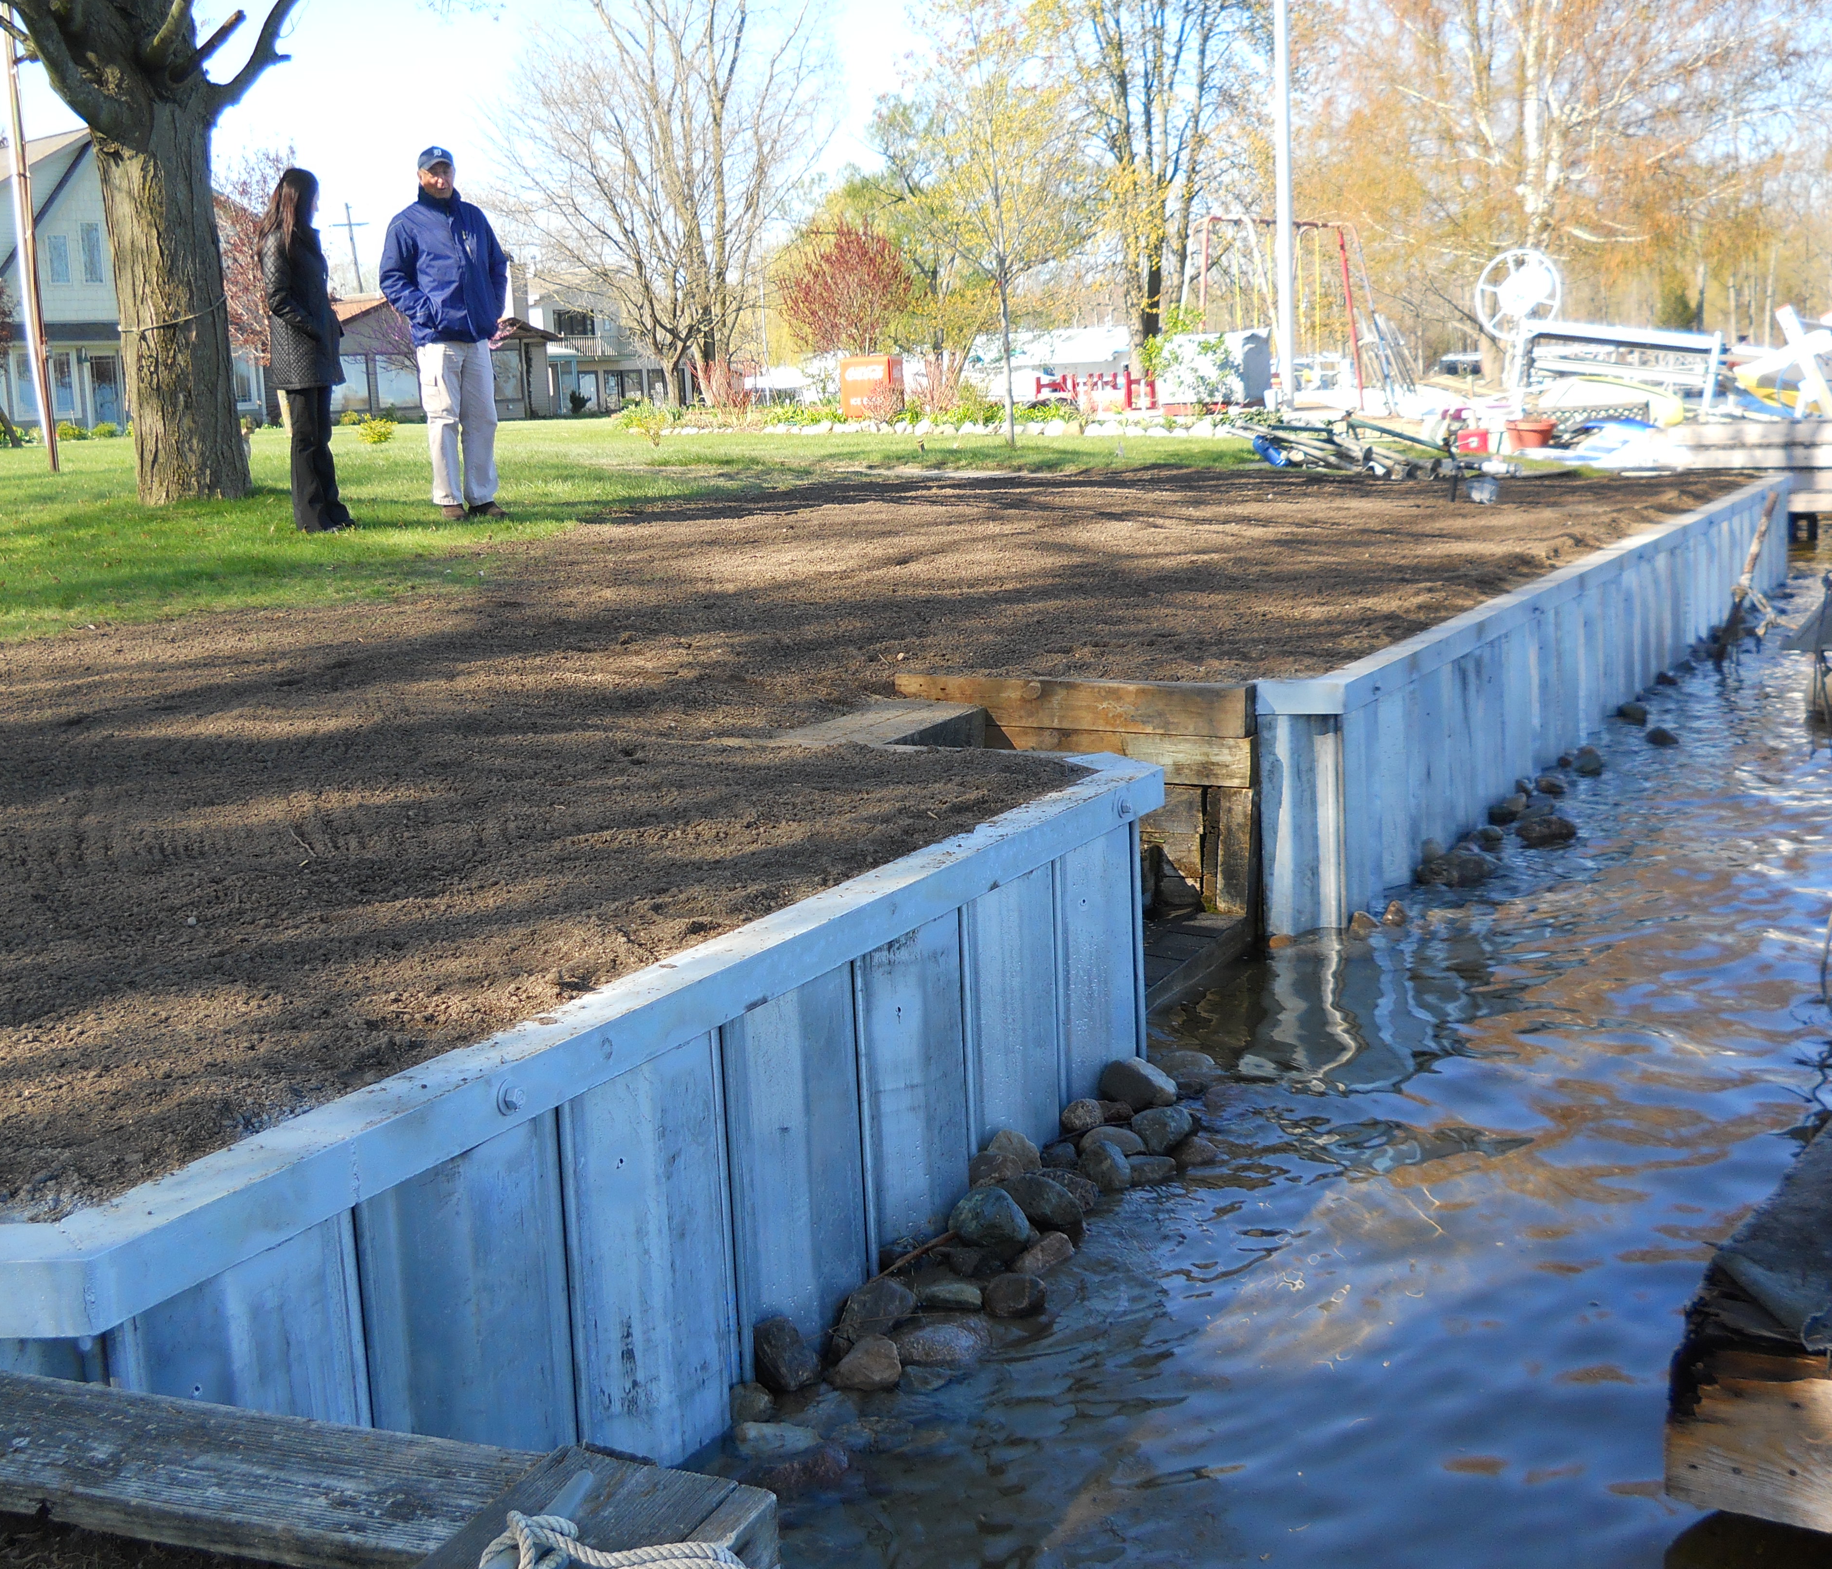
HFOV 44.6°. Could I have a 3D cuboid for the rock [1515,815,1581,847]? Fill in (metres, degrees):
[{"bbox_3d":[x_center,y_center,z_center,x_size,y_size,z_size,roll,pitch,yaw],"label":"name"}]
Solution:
[{"bbox_3d":[2.380,0.179,8.424,0.235,0.125,0.175,0,10,16],"label":"rock"}]

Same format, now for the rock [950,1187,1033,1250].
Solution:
[{"bbox_3d":[0.158,0.902,4.640,0.178,0.130,0.150,-2,10,1],"label":"rock"}]

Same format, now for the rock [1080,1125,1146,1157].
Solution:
[{"bbox_3d":[0.432,0.791,4.930,0.140,0.085,0.110,0,11,5],"label":"rock"}]

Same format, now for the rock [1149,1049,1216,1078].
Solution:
[{"bbox_3d":[0.695,0.734,5.852,0.180,0.090,0.140,-2,10,7],"label":"rock"}]

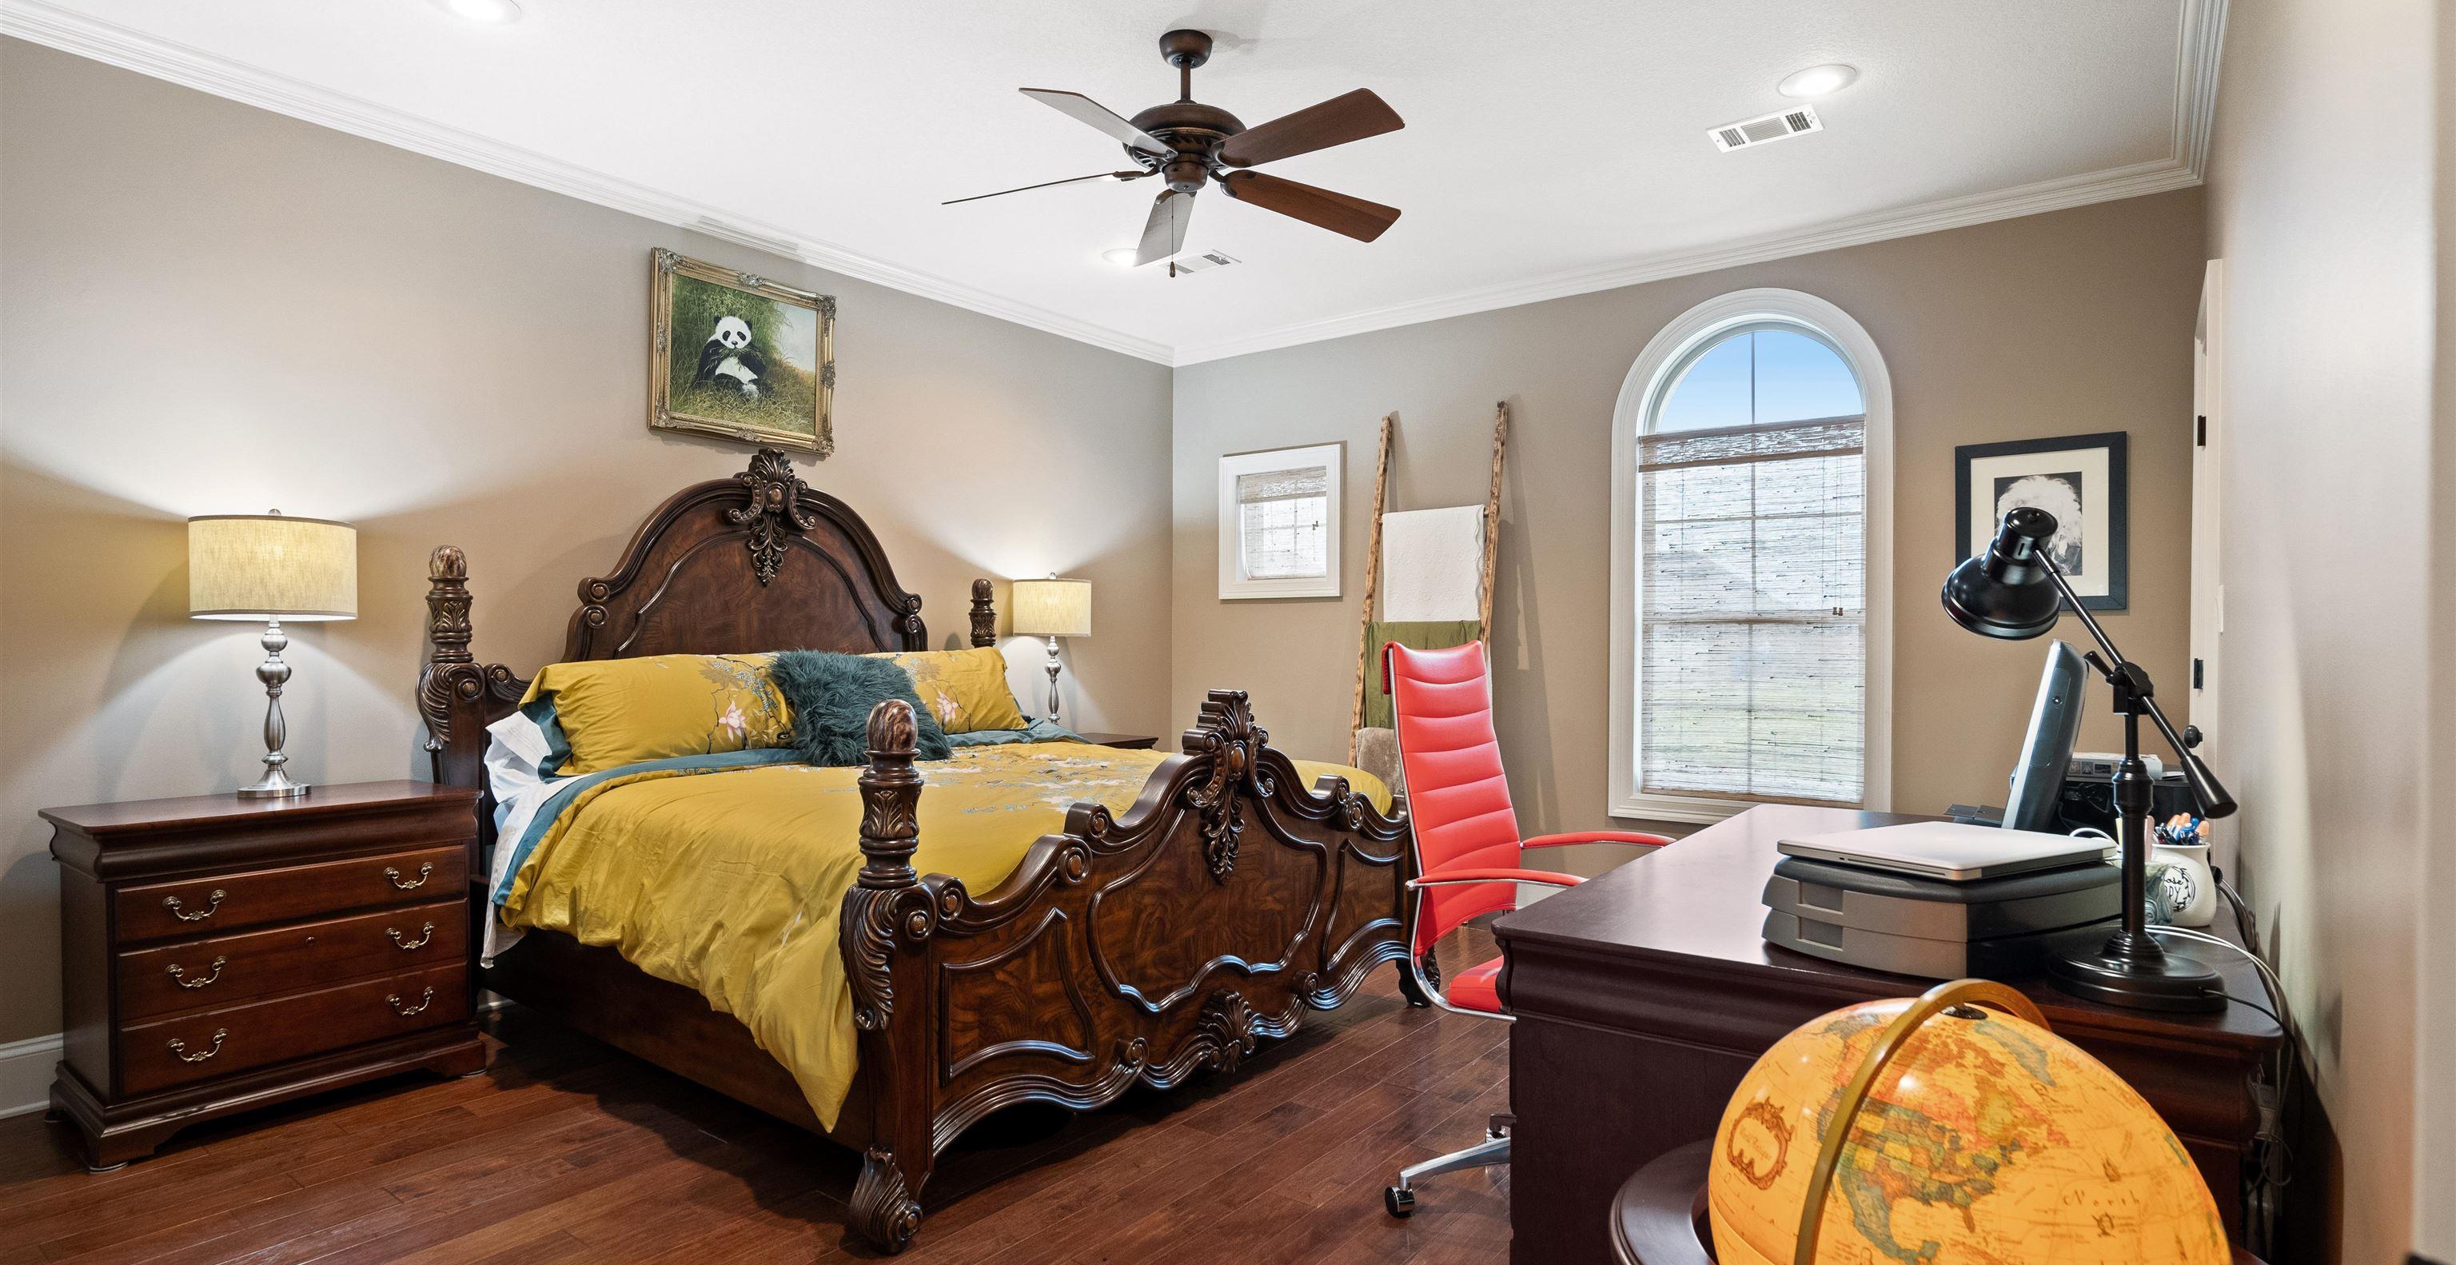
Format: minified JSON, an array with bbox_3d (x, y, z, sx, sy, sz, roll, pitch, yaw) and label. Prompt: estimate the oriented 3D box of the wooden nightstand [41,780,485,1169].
[{"bbox_3d":[-2.455,0.817,3.000,0.460,0.773,0.790,0,0,38],"label":"wooden nightstand"}]

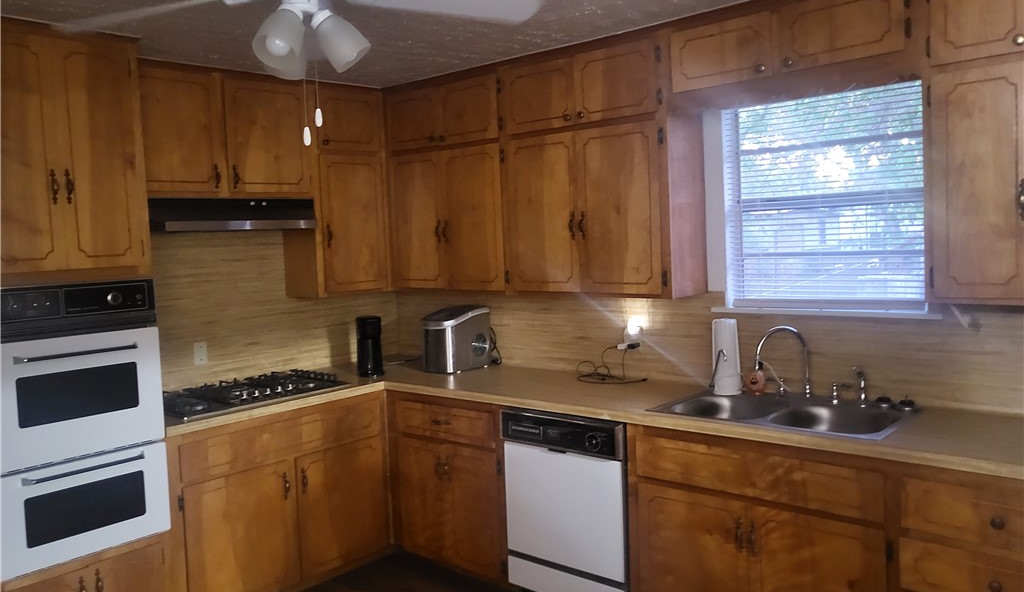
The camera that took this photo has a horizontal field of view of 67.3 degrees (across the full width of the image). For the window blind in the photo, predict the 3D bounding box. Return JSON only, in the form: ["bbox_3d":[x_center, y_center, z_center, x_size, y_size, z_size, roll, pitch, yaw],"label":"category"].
[{"bbox_3d":[1.169,-0.361,2.929,0.765,0.830,0.090,1,6,41],"label":"window blind"}]

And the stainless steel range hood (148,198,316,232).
[{"bbox_3d":[-1.339,-0.366,3.539,0.315,0.142,0.835,1,6,41],"label":"stainless steel range hood"}]

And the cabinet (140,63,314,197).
[{"bbox_3d":[-1.406,-0.744,3.593,0.300,0.590,0.935,1,5,39],"label":"cabinet"}]

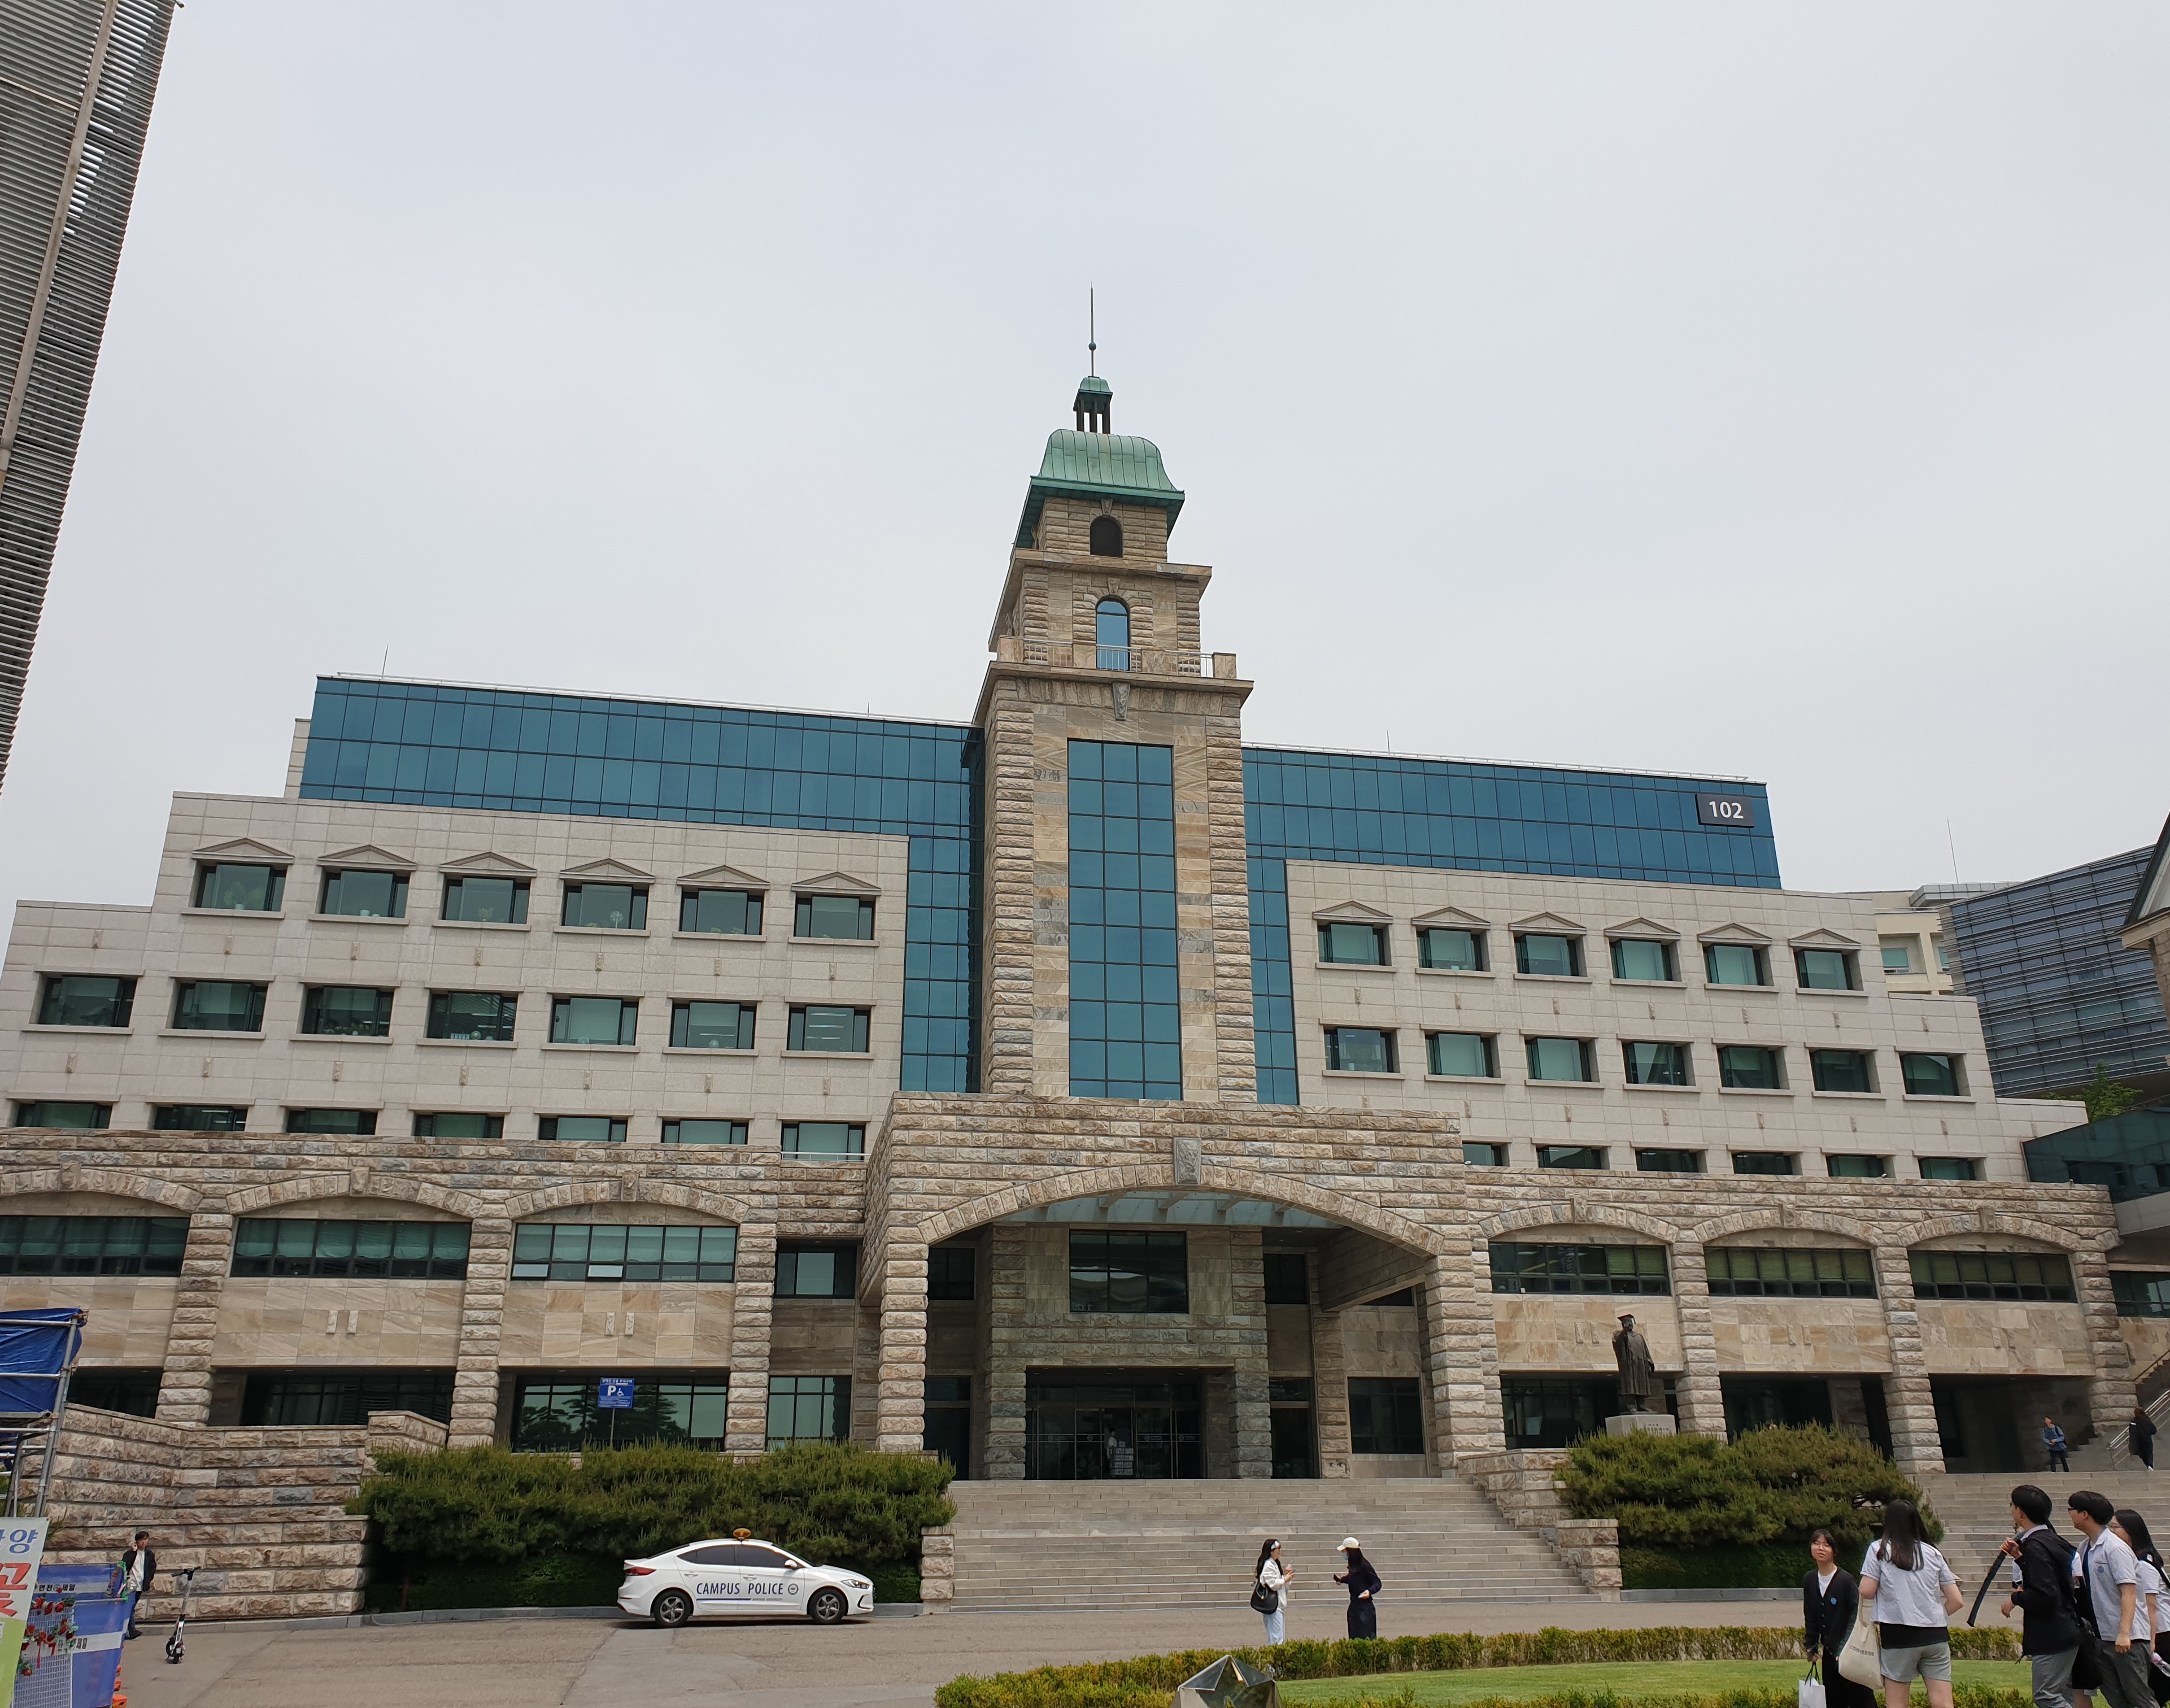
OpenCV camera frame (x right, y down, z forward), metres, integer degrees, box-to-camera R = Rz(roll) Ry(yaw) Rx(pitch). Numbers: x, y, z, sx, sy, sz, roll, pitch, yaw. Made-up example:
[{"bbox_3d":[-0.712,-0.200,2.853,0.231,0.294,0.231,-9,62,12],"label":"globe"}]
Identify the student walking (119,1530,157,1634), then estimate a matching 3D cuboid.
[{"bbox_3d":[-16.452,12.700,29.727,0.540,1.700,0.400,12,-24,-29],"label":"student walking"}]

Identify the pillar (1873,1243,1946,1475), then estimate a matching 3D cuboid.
[{"bbox_3d":[25.296,15.566,52.813,1.020,6.580,1.000,3,-20,-11],"label":"pillar"}]

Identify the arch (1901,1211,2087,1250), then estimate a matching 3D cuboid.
[{"bbox_3d":[28.670,12.054,54.633,6.600,1.270,0.600,3,-20,-11],"label":"arch"}]

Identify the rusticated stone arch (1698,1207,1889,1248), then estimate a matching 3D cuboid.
[{"bbox_3d":[21.760,11.609,53.145,6.480,1.220,0.600,3,-20,-11],"label":"rusticated stone arch"}]

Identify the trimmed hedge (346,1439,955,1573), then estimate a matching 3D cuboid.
[{"bbox_3d":[-8.292,12.711,33.606,11.350,2.200,2.500,3,-20,-11],"label":"trimmed hedge"}]

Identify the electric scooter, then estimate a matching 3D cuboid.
[{"bbox_3d":[-12.412,10.476,23.512,0.470,1.150,1.050,11,-23,-29],"label":"electric scooter"}]

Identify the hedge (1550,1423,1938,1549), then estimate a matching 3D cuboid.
[{"bbox_3d":[14.790,14.178,38.462,8.800,2.550,3.000,3,-21,-10],"label":"hedge"}]

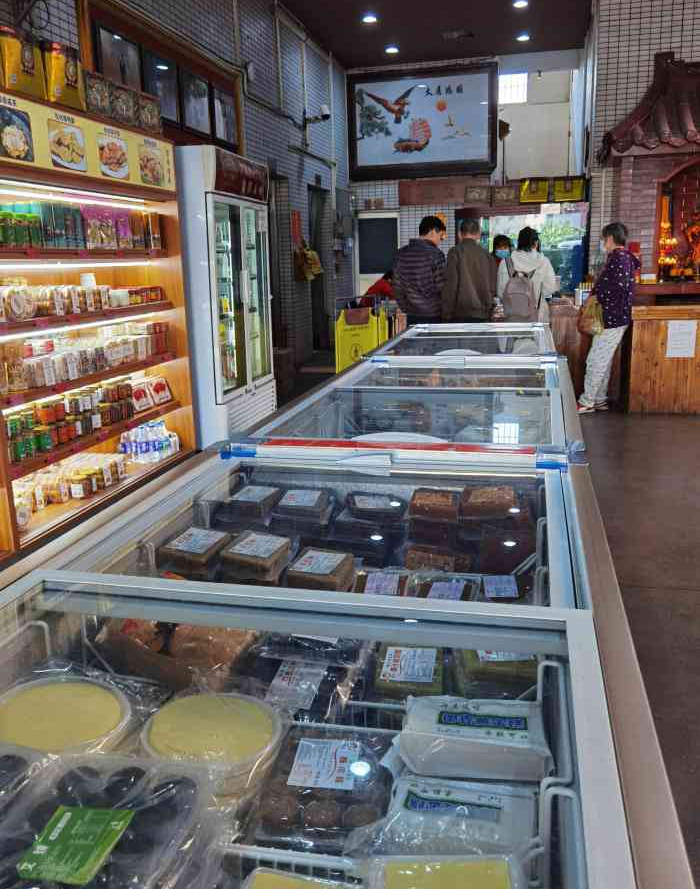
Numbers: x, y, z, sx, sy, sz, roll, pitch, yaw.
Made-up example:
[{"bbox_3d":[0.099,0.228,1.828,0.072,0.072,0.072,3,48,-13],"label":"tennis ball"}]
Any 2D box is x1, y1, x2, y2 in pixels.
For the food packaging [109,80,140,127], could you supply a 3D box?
[{"bbox_3d":[-1.293,-1.867,4.313,0.110,0.190,0.275,2,14,13],"label":"food packaging"}]

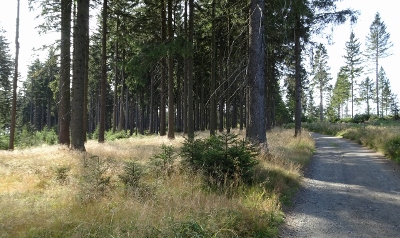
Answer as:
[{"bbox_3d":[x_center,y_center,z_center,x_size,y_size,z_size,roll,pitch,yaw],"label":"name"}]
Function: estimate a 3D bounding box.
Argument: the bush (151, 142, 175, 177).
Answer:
[{"bbox_3d":[-0.999,1.079,8.000,0.620,0.850,0.620,0,-1,0],"label":"bush"}]

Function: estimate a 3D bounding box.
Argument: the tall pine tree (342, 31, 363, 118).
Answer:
[{"bbox_3d":[27.921,-8.147,55.000,3.660,15.750,3.660,0,-1,0],"label":"tall pine tree"}]

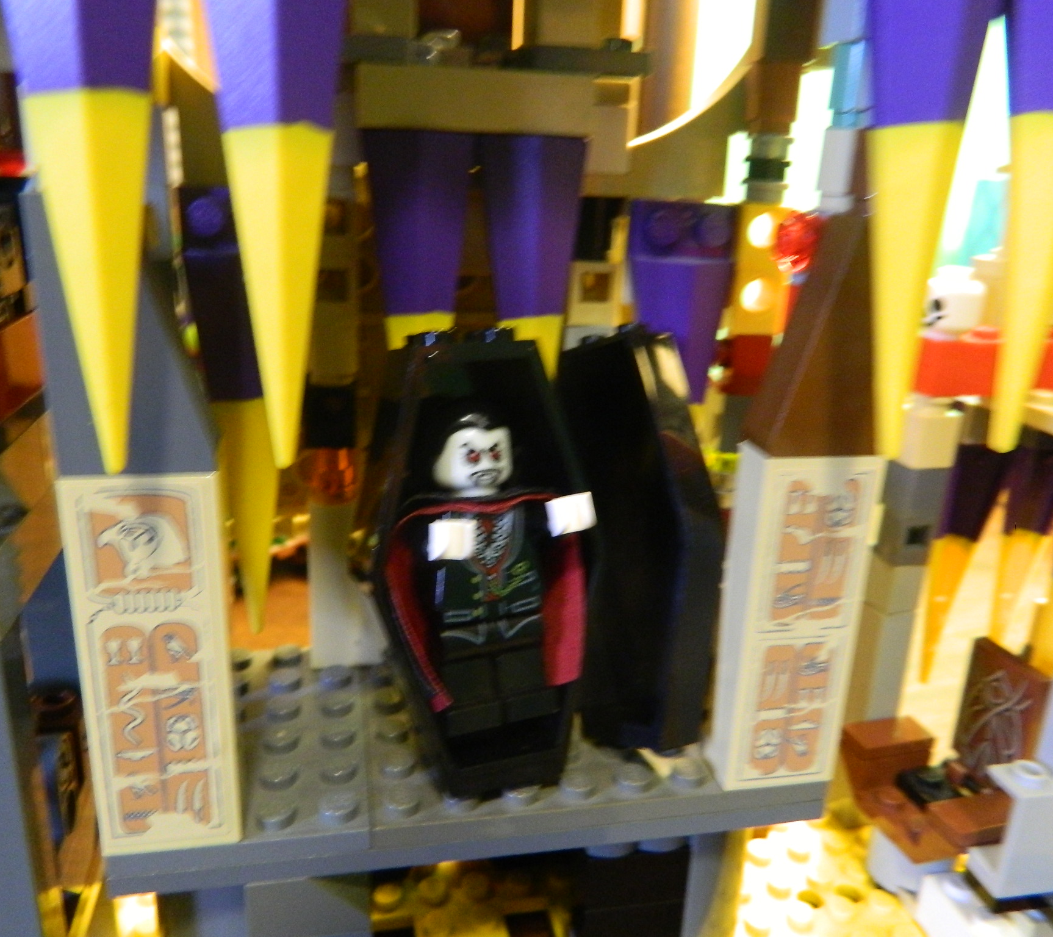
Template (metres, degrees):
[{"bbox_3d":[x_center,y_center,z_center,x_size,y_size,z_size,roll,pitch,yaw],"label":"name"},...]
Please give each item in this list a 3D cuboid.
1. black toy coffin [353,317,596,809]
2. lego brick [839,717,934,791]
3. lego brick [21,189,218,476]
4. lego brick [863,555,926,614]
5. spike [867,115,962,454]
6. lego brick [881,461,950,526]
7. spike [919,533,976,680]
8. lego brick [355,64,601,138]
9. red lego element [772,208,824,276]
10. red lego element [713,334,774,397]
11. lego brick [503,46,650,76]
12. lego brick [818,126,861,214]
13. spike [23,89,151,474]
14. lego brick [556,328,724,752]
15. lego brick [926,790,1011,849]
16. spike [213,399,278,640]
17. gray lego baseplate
[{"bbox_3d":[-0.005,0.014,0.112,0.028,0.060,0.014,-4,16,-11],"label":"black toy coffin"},{"bbox_3d":[0.074,0.059,0.185,0.016,0.010,0.008,-1,18,-12],"label":"lego brick"},{"bbox_3d":[-0.041,-0.014,0.095,0.016,0.029,0.008,-1,18,-12],"label":"lego brick"},{"bbox_3d":[0.070,0.021,0.171,0.008,0.010,0.008,-2,18,-12],"label":"lego brick"},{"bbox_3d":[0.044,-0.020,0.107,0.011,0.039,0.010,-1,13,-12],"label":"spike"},{"bbox_3d":[0.071,0.003,0.165,0.008,0.010,0.008,-2,18,-12],"label":"lego brick"},{"bbox_3d":[0.086,0.030,0.189,0.010,0.034,0.009,-1,18,-12],"label":"spike"},{"bbox_3d":[-0.008,-0.050,0.125,0.032,0.009,0.008,-2,18,-12],"label":"lego brick"},{"bbox_3d":[0.039,-0.032,0.128,0.008,0.009,0.008,-1,18,-12],"label":"red lego element"},{"bbox_3d":[0.033,-0.017,0.145,0.008,0.010,0.008,-1,18,-12],"label":"red lego element"},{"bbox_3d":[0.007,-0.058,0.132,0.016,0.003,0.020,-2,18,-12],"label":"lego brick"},{"bbox_3d":[0.040,-0.037,0.113,0.008,0.010,0.008,-1,18,-12],"label":"lego brick"},{"bbox_3d":[-0.040,-0.016,0.085,0.010,0.035,0.009,-1,18,-12],"label":"spike"},{"bbox_3d":[0.015,0.010,0.131,0.008,0.059,0.030,-4,1,-34],"label":"lego brick"},{"bbox_3d":[0.085,0.067,0.170,0.016,0.003,0.008,-1,18,-12],"label":"lego brick"},{"bbox_3d":[-0.041,0.008,0.135,0.010,0.037,0.010,-2,18,-12],"label":"spike"},{"bbox_3d":[-0.009,0.040,0.141,0.096,0.008,0.048,-1,18,-12],"label":"gray lego baseplate"}]

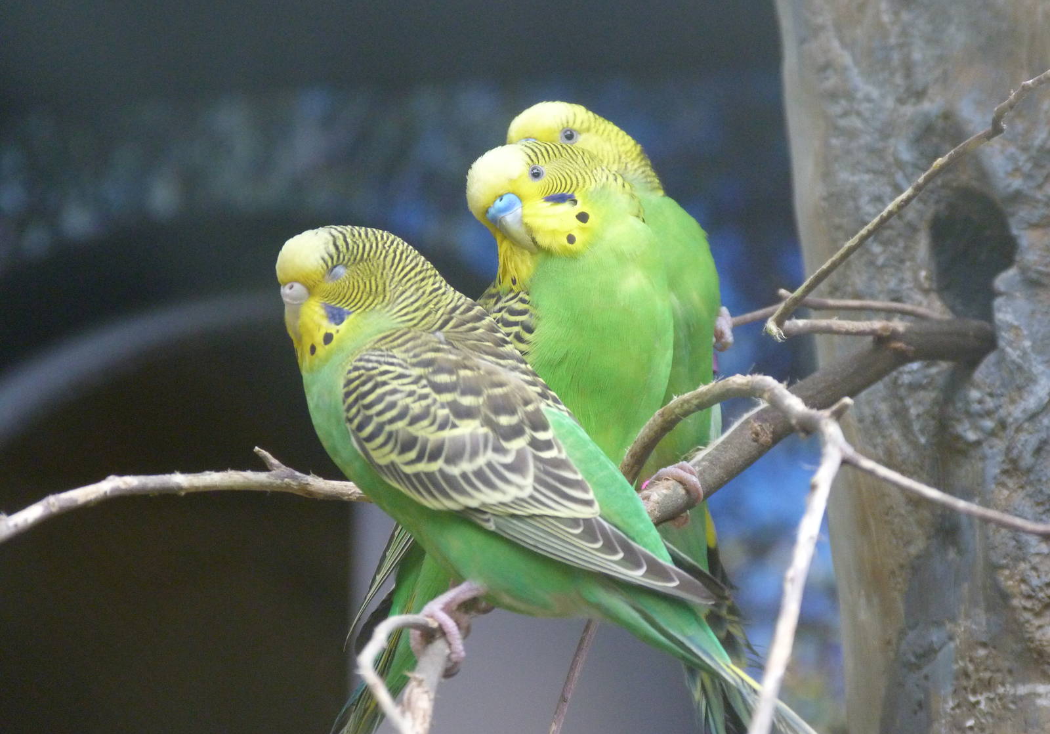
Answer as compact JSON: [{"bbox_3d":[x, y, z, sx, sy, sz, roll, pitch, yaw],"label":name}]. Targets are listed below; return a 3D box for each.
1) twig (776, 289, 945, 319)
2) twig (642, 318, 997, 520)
[{"bbox_3d":[0.087,-0.016,2.080,0.049,0.005,0.004,5,-2,-24],"label":"twig"},{"bbox_3d":[0.076,0.013,2.045,0.121,0.020,0.016,-24,14,-35],"label":"twig"}]

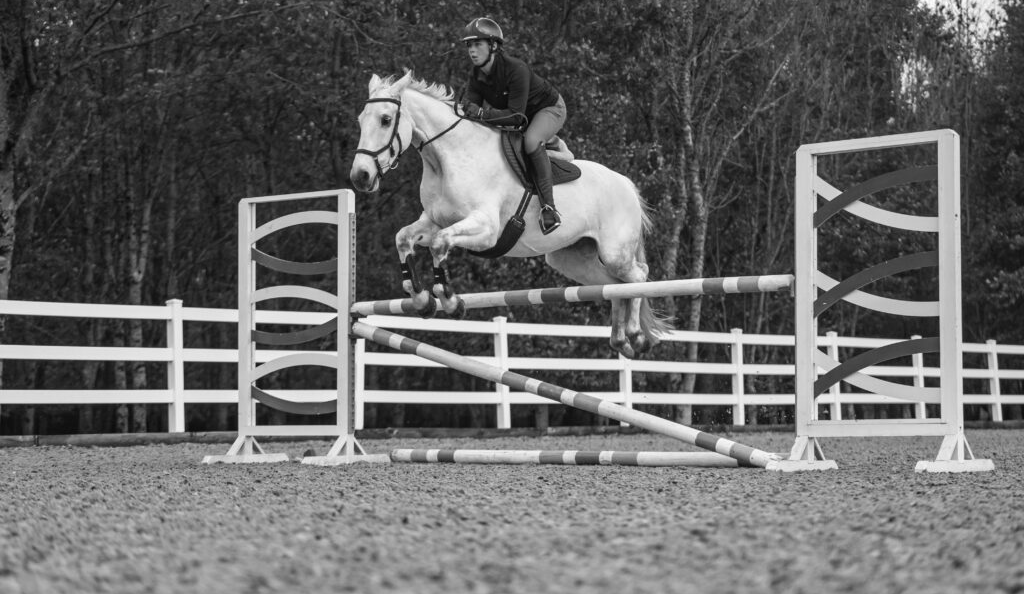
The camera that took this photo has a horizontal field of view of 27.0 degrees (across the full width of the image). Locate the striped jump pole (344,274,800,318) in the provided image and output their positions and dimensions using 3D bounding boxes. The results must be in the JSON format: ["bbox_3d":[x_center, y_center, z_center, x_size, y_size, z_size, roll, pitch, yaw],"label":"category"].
[{"bbox_3d":[0.266,-0.001,13.429,3.533,0.093,0.093,-4,-5,40],"label":"striped jump pole"}]

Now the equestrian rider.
[{"bbox_3d":[0.007,-1.036,13.371,0.800,1.330,0.600,3,-4,-40],"label":"equestrian rider"}]

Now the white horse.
[{"bbox_3d":[0.049,-0.469,13.376,2.520,1.680,0.630,3,-4,-40],"label":"white horse"}]

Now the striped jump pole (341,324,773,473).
[{"bbox_3d":[0.220,0.588,13.390,3.494,0.093,0.093,16,8,40],"label":"striped jump pole"}]

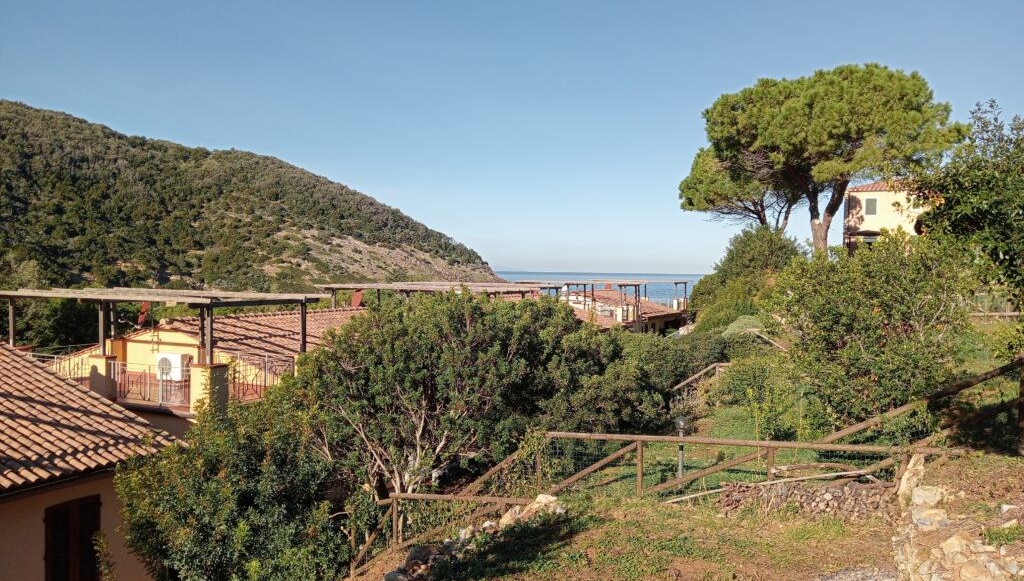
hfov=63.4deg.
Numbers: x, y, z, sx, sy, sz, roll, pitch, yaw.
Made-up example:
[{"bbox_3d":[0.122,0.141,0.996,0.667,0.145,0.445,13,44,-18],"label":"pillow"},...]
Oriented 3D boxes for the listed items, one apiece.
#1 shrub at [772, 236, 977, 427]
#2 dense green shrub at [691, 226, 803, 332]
[{"bbox_3d":[6.432,0.699,14.800,3.500,3.370,3.200,1,2,24],"label":"shrub"},{"bbox_3d":[9.329,-0.463,33.000,4.200,3.900,3.800,1,1,16],"label":"dense green shrub"}]

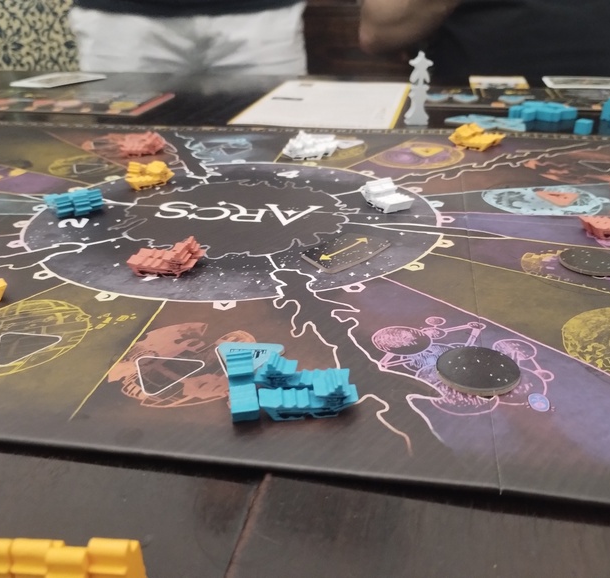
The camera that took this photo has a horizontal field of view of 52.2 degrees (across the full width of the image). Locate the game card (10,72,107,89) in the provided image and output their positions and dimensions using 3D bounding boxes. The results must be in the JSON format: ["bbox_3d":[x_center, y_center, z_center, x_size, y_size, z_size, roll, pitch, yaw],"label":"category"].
[{"bbox_3d":[-0.308,-0.260,0.782,0.064,0.002,0.088,11,30,22],"label":"game card"}]

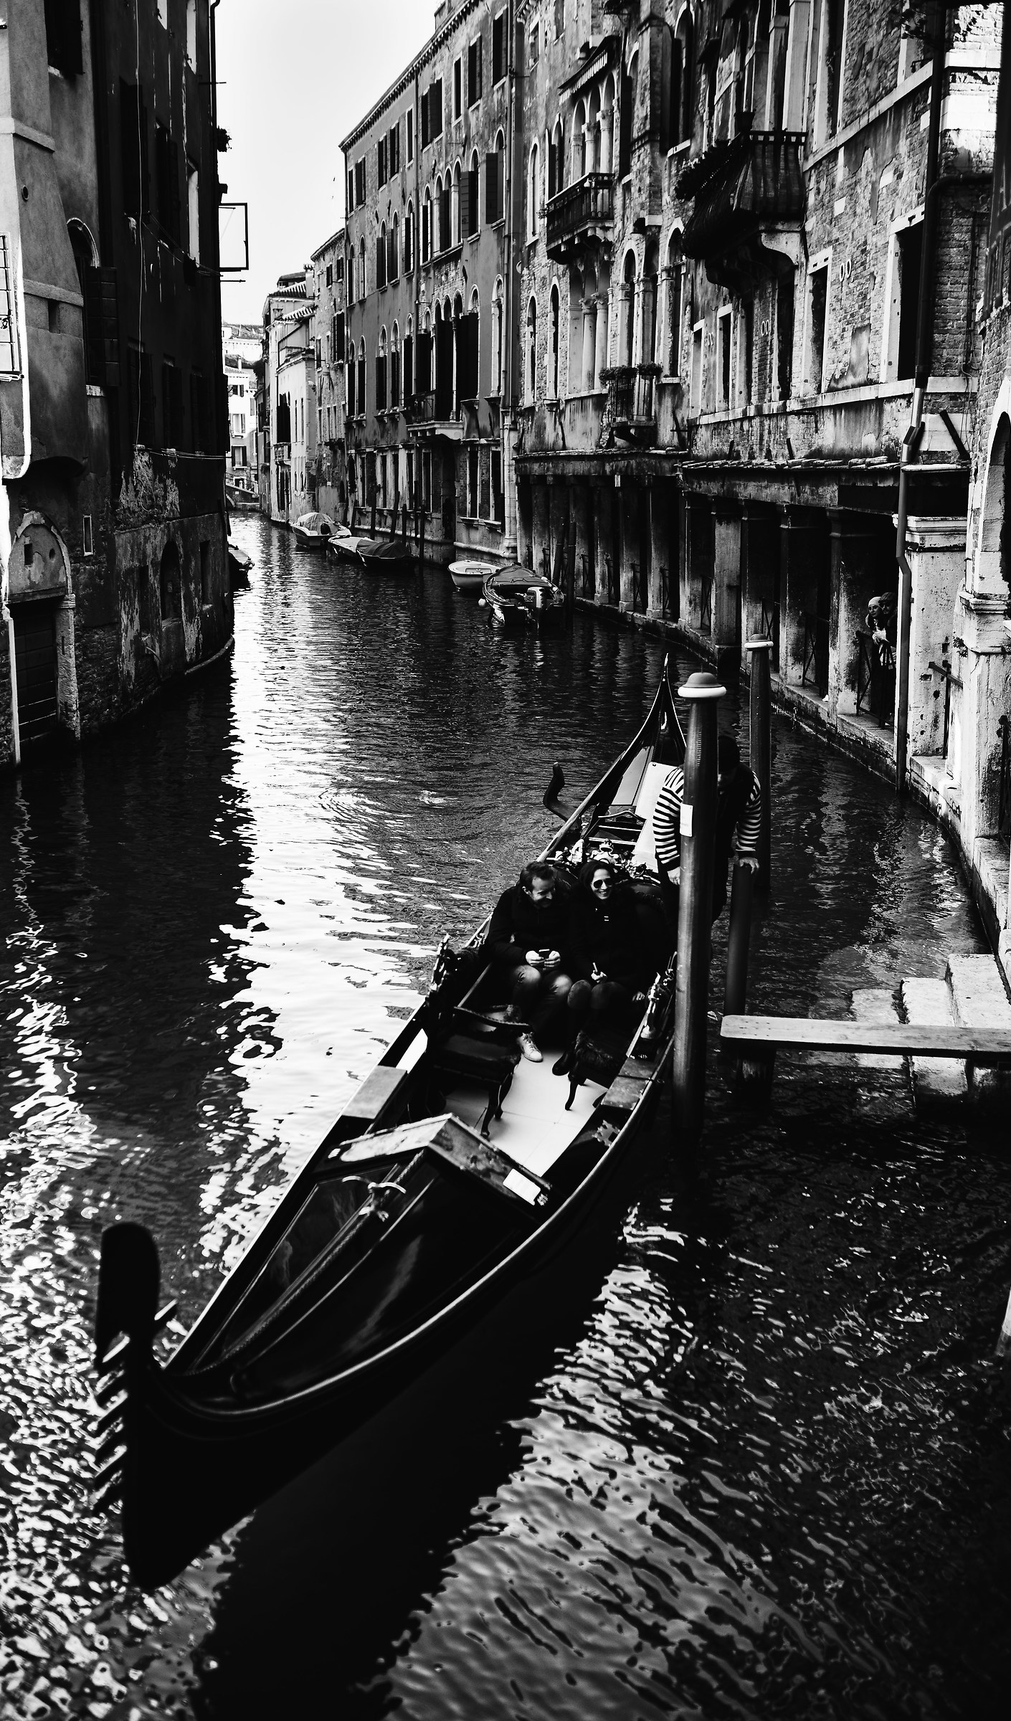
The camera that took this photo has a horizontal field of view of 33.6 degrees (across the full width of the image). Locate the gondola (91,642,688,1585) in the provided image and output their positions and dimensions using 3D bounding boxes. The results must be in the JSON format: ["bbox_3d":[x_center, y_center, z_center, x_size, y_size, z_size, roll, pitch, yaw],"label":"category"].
[{"bbox_3d":[0.332,0.464,9.332,1.450,1.720,10.750,3,14,12],"label":"gondola"}]

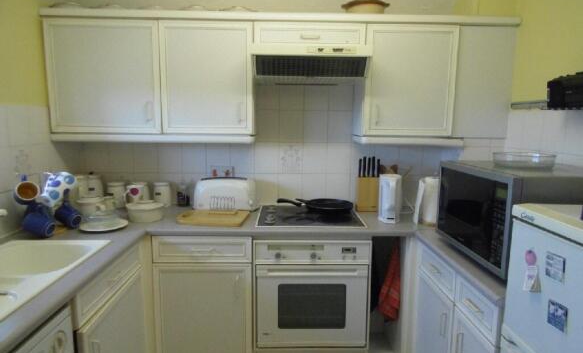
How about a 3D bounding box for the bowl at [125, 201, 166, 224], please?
[{"bbox_3d":[-0.808,0.186,2.048,0.203,0.093,0.203,0,9,-1],"label":"bowl"}]

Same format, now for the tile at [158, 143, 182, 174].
[{"bbox_3d":[-0.766,-0.122,2.329,0.151,0.199,0.010,0,9,-1],"label":"tile"}]

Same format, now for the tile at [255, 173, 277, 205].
[{"bbox_3d":[-0.156,0.085,2.405,0.152,0.200,0.010,0,8,-1],"label":"tile"}]

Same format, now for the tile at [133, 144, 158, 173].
[{"bbox_3d":[-0.924,-0.122,2.359,0.152,0.200,0.010,0,8,-1],"label":"tile"}]

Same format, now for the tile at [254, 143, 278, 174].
[{"bbox_3d":[-0.156,-0.114,2.348,0.151,0.200,0.010,1,6,0],"label":"tile"}]

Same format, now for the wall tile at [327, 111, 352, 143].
[{"bbox_3d":[0.308,-0.310,2.330,0.151,0.200,0.010,1,6,0],"label":"wall tile"}]

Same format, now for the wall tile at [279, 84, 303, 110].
[{"bbox_3d":[0.004,-0.511,2.322,0.152,0.192,0.010,0,8,-1],"label":"wall tile"}]

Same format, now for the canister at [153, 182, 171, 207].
[{"bbox_3d":[-0.814,0.110,2.334,0.107,0.142,0.107,0,8,-1],"label":"canister"}]

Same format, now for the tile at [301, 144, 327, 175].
[{"bbox_3d":[0.150,-0.115,2.361,0.153,0.200,0.010,0,8,-1],"label":"tile"}]

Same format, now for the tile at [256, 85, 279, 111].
[{"bbox_3d":[-0.147,-0.505,2.304,0.151,0.190,0.010,1,6,0],"label":"tile"}]

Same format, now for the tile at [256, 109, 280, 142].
[{"bbox_3d":[-0.151,-0.310,2.326,0.151,0.200,0.010,1,6,0],"label":"tile"}]

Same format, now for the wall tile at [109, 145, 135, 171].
[{"bbox_3d":[-1.078,-0.123,2.356,0.152,0.200,0.010,0,8,-1],"label":"wall tile"}]

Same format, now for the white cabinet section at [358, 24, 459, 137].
[{"bbox_3d":[0.645,-0.535,2.172,0.500,0.592,0.312,0,7,-1],"label":"white cabinet section"}]

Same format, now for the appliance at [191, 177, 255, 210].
[{"bbox_3d":[-0.403,0.107,2.268,0.352,0.198,0.165,1,6,4],"label":"appliance"}]

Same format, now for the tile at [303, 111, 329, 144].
[{"bbox_3d":[0.156,-0.314,2.354,0.152,0.200,0.010,0,8,-1],"label":"tile"}]

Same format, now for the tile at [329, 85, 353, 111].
[{"bbox_3d":[0.309,-0.513,2.311,0.153,0.200,0.010,0,8,-1],"label":"tile"}]

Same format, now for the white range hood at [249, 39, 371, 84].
[{"bbox_3d":[0.098,-0.608,2.060,0.602,0.145,0.460,1,6,0],"label":"white range hood"}]

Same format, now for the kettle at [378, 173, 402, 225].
[{"bbox_3d":[0.541,0.122,2.025,0.117,0.246,0.130,1,6,7],"label":"kettle"}]

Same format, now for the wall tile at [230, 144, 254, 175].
[{"bbox_3d":[-0.309,-0.114,2.347,0.151,0.200,0.010,1,6,0],"label":"wall tile"}]

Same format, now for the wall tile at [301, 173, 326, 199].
[{"bbox_3d":[0.148,0.085,2.388,0.153,0.200,0.010,0,8,-1],"label":"wall tile"}]

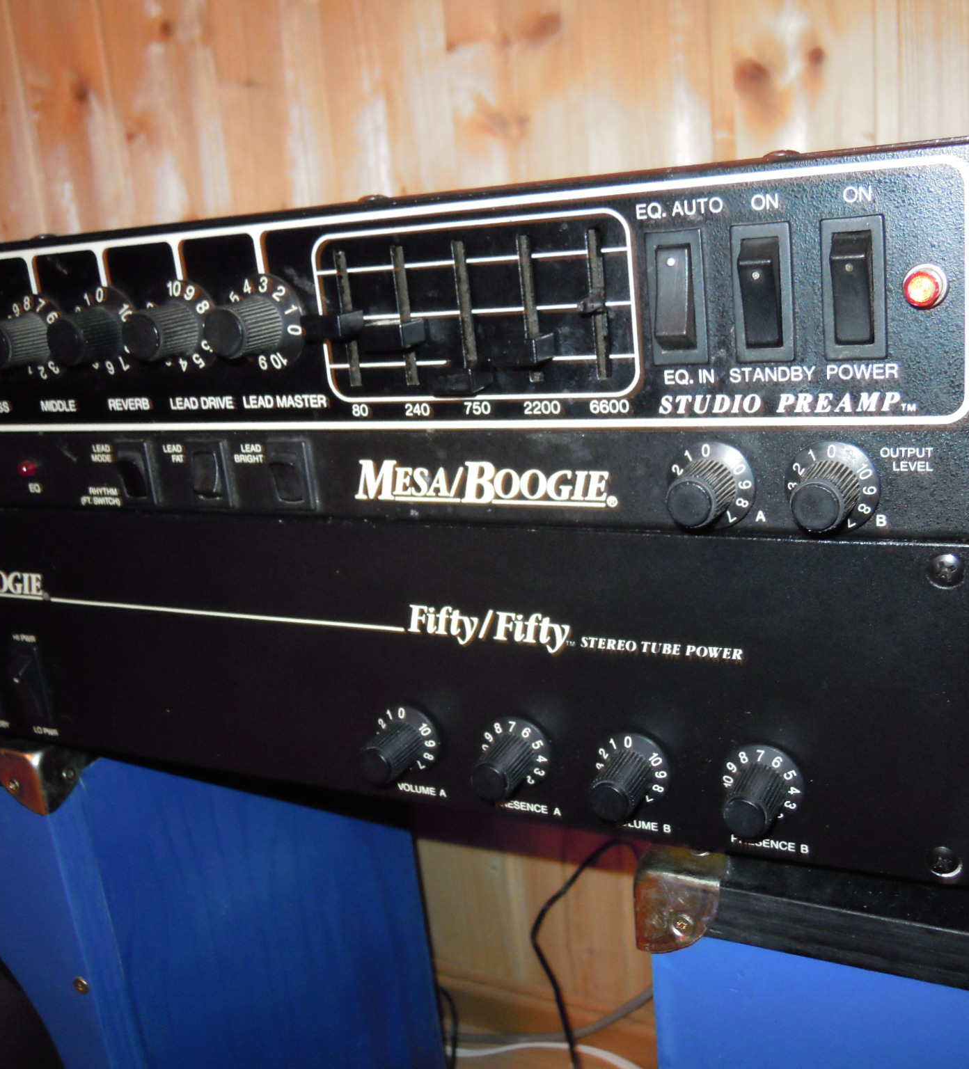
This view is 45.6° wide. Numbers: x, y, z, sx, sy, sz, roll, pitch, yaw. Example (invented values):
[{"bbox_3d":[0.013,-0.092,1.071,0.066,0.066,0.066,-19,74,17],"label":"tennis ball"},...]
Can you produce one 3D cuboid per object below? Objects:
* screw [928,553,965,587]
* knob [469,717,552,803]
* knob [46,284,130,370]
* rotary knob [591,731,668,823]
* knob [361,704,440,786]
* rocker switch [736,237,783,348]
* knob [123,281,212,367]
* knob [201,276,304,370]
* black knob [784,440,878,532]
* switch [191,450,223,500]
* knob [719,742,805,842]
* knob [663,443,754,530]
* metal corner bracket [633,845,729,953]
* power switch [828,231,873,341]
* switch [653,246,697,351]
[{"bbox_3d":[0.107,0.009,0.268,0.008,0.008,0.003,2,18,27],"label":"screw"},{"bbox_3d":[0.006,0.067,0.331,0.022,0.022,0.019,2,18,27],"label":"knob"},{"bbox_3d":[-0.119,-0.059,0.347,0.028,0.028,0.019,2,17,27],"label":"knob"},{"bbox_3d":[0.038,0.068,0.315,0.022,0.022,0.019,2,18,27],"label":"rotary knob"},{"bbox_3d":[-0.027,0.065,0.342,0.022,0.022,0.019,2,17,27],"label":"knob"},{"bbox_3d":[0.063,-0.055,0.263,0.009,0.025,0.007,2,17,27],"label":"rocker switch"},{"bbox_3d":[-0.094,-0.059,0.340,0.028,0.028,0.019,2,18,27],"label":"knob"},{"bbox_3d":[-0.066,-0.057,0.320,0.028,0.028,0.019,2,17,27],"label":"knob"},{"bbox_3d":[0.078,-0.009,0.263,0.022,0.022,0.019,2,17,27],"label":"black knob"},{"bbox_3d":[-0.087,-0.018,0.358,0.009,0.015,0.005,2,18,27],"label":"switch"},{"bbox_3d":[0.069,0.067,0.293,0.022,0.022,0.019,2,17,27],"label":"knob"},{"bbox_3d":[0.052,-0.010,0.276,0.022,0.022,0.019,2,17,27],"label":"knob"},{"bbox_3d":[0.059,0.100,0.325,0.025,0.025,0.030,2,18,27],"label":"metal corner bracket"},{"bbox_3d":[0.081,-0.054,0.254,0.009,0.025,0.007,2,17,27],"label":"power switch"},{"bbox_3d":[0.045,-0.056,0.275,0.008,0.025,0.007,2,18,27],"label":"switch"}]

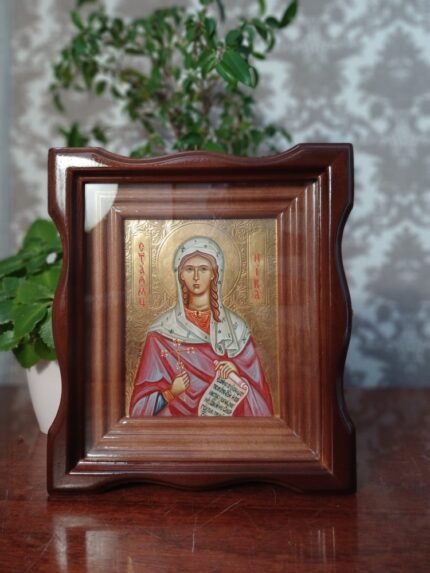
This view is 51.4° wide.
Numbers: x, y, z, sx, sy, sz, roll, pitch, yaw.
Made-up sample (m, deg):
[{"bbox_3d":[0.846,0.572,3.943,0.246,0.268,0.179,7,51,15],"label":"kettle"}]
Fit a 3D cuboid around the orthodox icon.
[{"bbox_3d":[-0.012,0.030,0.387,0.131,0.167,0.018,0,-1,1],"label":"orthodox icon"}]

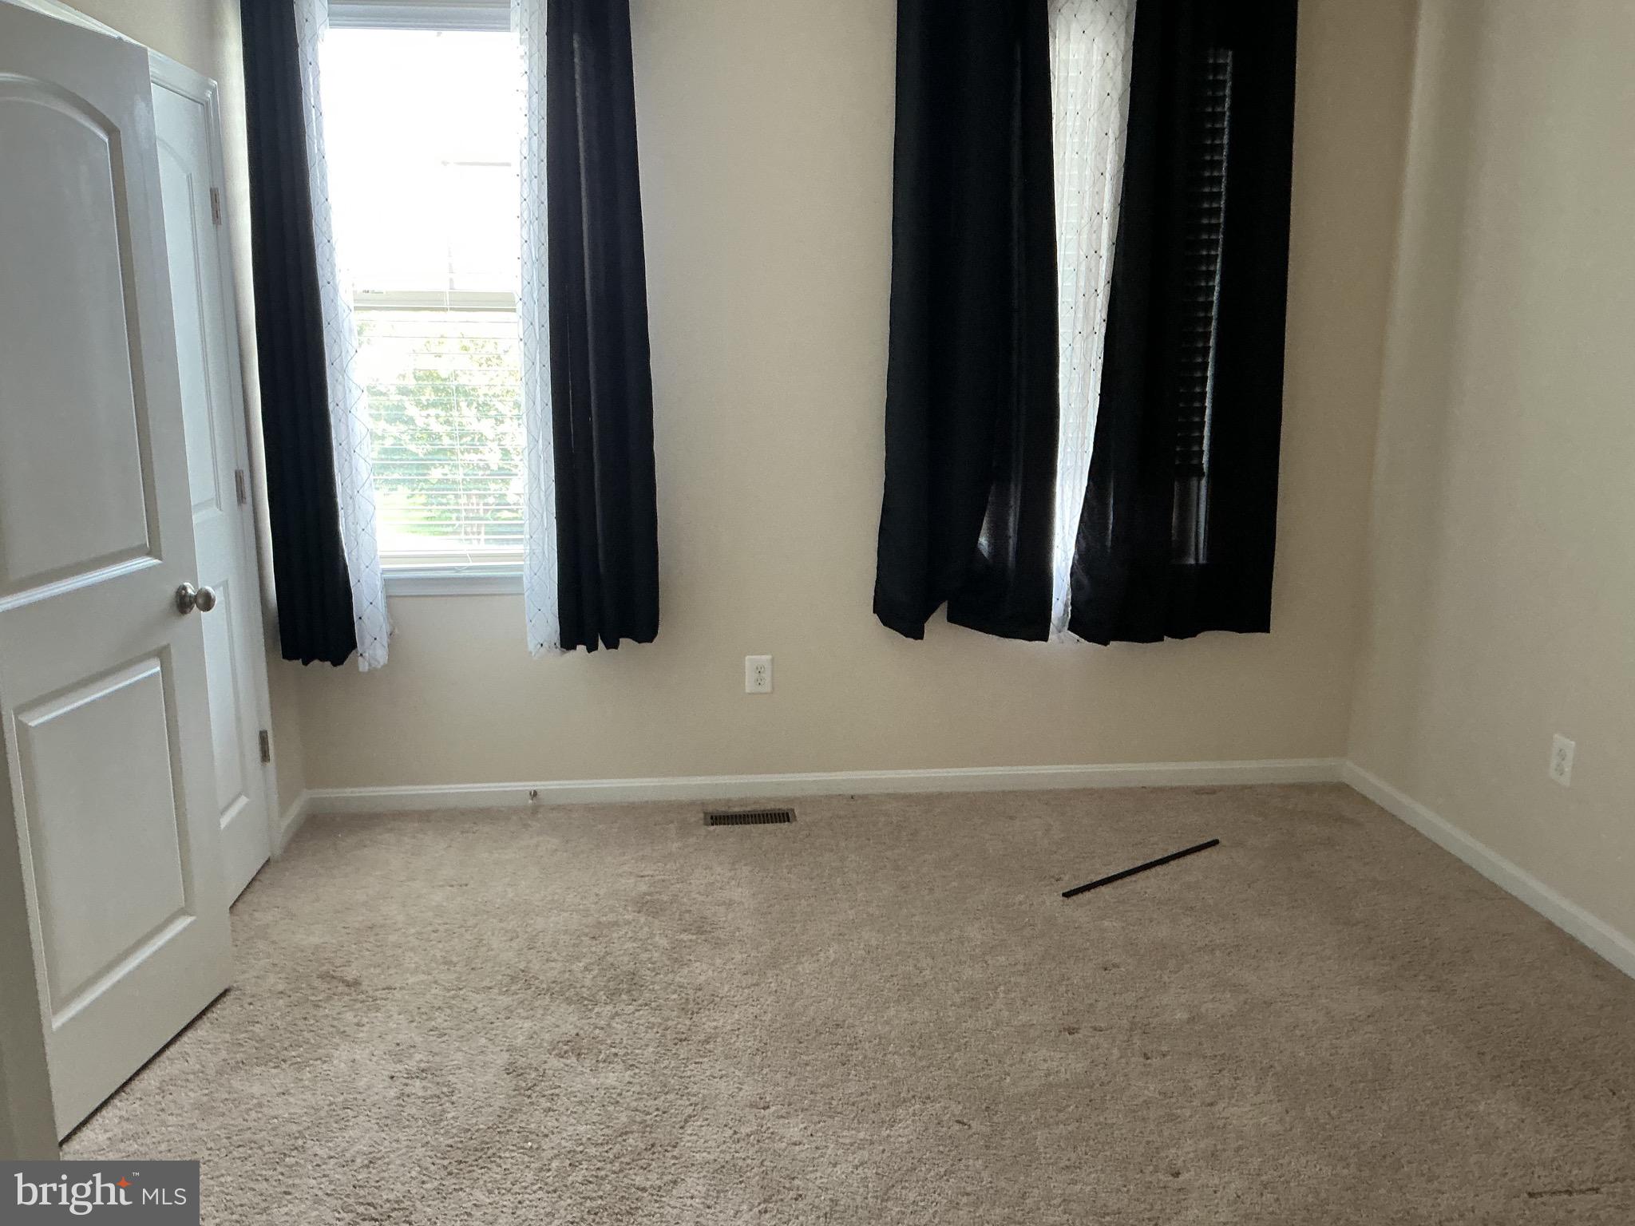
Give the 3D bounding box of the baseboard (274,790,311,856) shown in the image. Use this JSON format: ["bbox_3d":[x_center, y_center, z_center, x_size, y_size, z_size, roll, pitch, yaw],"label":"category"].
[{"bbox_3d":[-1.578,0.618,4.110,0.017,0.082,0.355,-1,12,-6],"label":"baseboard"}]

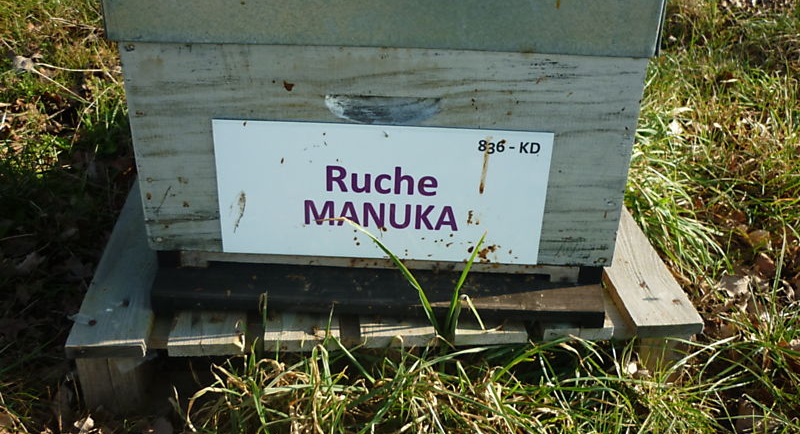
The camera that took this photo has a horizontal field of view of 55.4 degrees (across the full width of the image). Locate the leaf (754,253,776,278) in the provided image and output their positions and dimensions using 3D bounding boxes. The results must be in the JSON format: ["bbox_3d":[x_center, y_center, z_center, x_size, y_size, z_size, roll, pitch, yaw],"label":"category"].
[{"bbox_3d":[0.483,0.064,1.007,0.030,0.010,0.038,18,34,25],"label":"leaf"}]

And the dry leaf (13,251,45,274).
[{"bbox_3d":[-0.484,0.060,0.996,0.026,0.011,0.044,18,31,30],"label":"dry leaf"}]

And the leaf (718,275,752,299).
[{"bbox_3d":[0.420,0.087,0.958,0.041,0.010,0.037,17,33,24],"label":"leaf"}]

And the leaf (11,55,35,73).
[{"bbox_3d":[-0.792,-0.320,1.600,0.052,0.013,0.065,-13,33,-24],"label":"leaf"}]

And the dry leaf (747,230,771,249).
[{"bbox_3d":[0.500,0.031,1.065,0.035,0.010,0.041,17,33,25],"label":"dry leaf"}]

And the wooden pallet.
[{"bbox_3d":[-0.041,-0.039,1.107,0.615,0.110,0.800,-1,30,-5],"label":"wooden pallet"}]

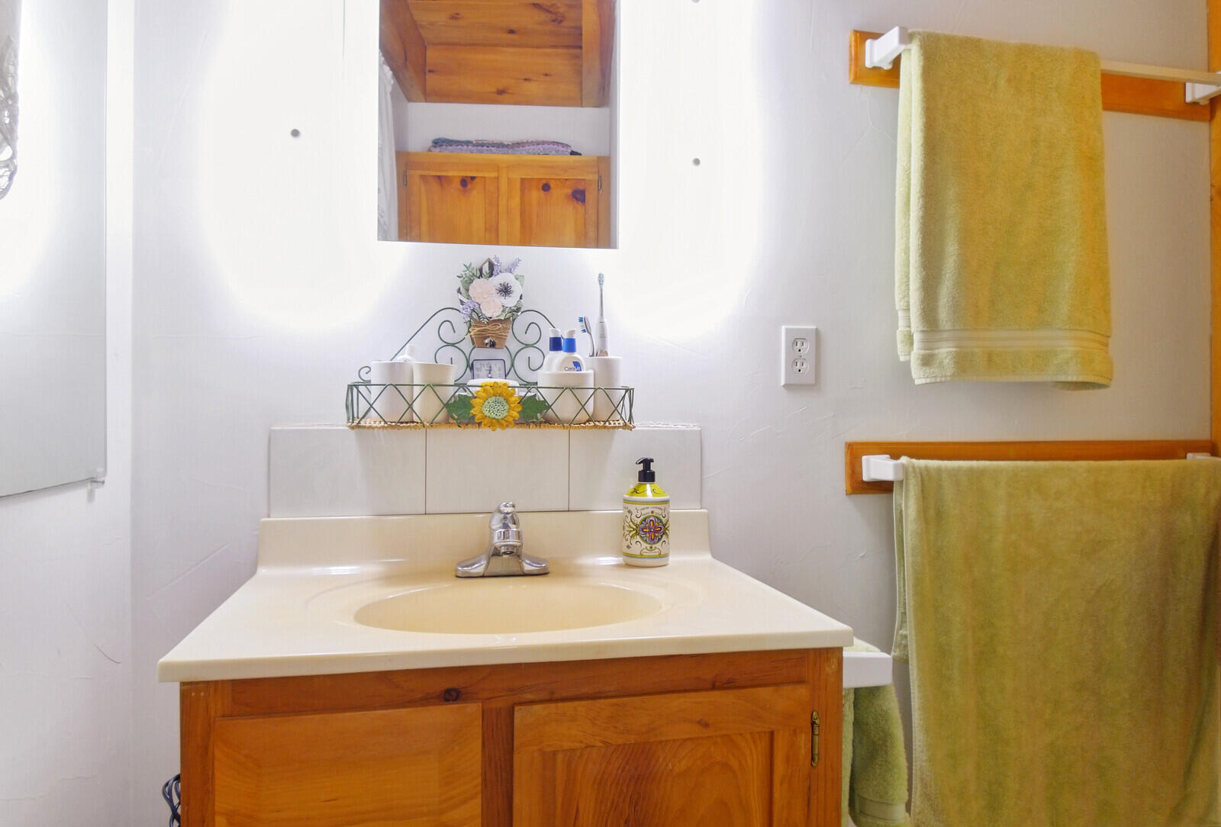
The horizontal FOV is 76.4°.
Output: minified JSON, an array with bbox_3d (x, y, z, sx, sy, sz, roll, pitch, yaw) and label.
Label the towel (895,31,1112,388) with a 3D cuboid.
[{"bbox_3d":[0.767,-0.384,1.515,0.442,0.658,0.080,0,0,-13],"label":"towel"}]

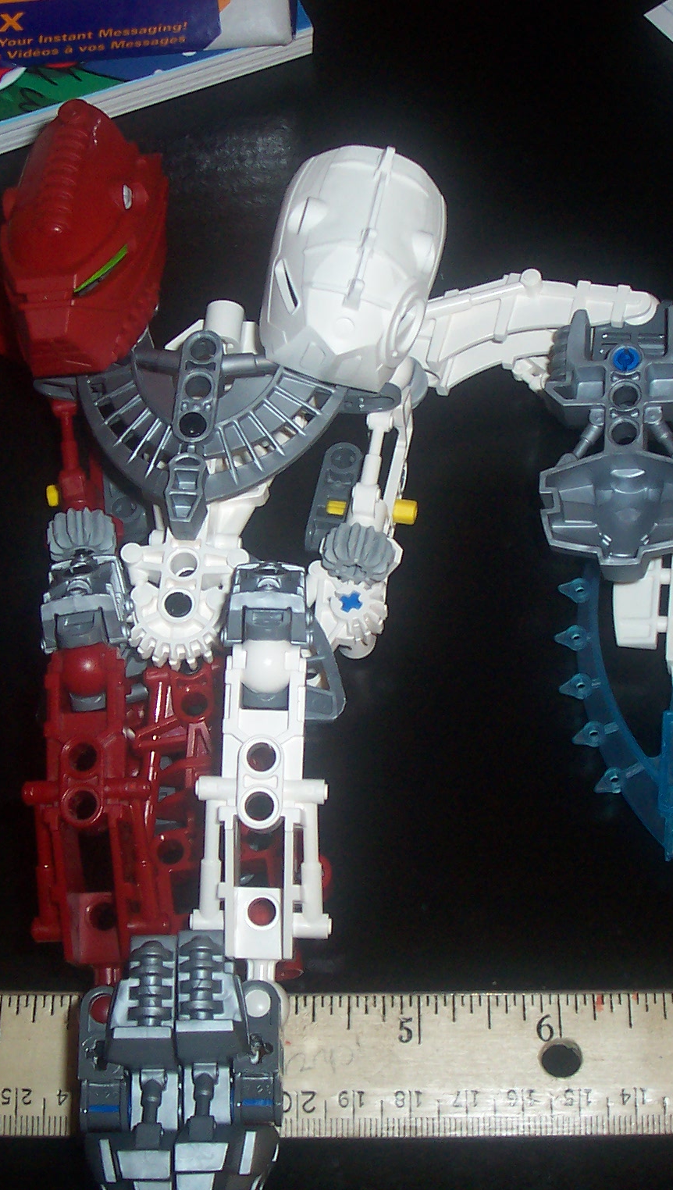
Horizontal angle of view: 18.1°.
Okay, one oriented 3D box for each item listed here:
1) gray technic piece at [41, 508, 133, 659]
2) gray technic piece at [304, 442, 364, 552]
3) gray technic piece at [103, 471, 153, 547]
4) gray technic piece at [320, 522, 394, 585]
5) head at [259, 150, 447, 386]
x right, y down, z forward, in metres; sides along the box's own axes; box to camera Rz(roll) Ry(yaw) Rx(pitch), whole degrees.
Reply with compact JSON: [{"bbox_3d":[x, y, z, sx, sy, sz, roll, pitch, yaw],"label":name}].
[{"bbox_3d":[-0.046,-0.002,0.388,0.017,0.018,0.027,-5,62,-2],"label":"gray technic piece"},{"bbox_3d":[-0.001,-0.019,0.418,0.009,0.009,0.027,8,62,5],"label":"gray technic piece"},{"bbox_3d":[-0.041,-0.018,0.416,0.010,0.009,0.020,-4,62,-2],"label":"gray technic piece"},{"bbox_3d":[0.004,-0.008,0.410,0.014,0.014,0.009,-4,69,-2],"label":"gray technic piece"},{"bbox_3d":[0.003,-0.060,0.386,0.031,0.041,0.030,12,34,-5],"label":"head"}]

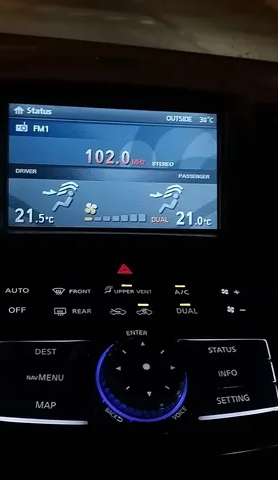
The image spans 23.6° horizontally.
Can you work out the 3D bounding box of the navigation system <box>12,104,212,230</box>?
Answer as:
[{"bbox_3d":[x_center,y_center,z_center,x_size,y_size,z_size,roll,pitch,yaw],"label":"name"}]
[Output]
[{"bbox_3d":[-0.020,-0.059,0.555,0.175,0.100,0.018,0,-3,-13],"label":"navigation system"}]

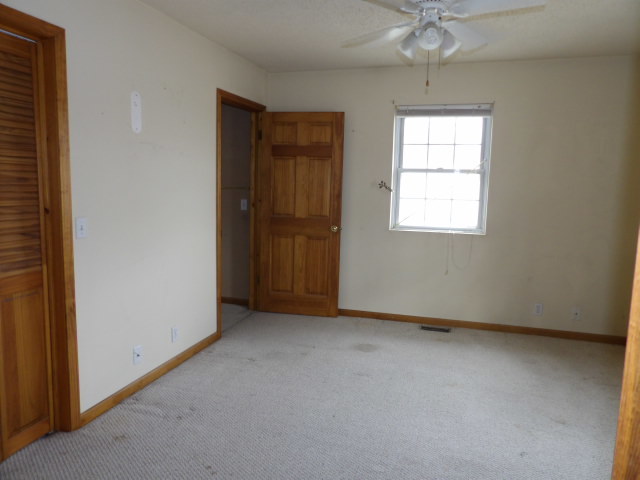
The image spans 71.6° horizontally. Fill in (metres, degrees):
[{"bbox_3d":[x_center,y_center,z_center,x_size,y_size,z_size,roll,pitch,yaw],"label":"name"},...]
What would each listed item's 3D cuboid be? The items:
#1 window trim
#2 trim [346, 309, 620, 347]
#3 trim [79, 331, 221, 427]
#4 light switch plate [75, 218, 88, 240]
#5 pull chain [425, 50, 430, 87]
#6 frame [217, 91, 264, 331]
[{"bbox_3d":[1.124,-0.657,4.162,0.886,1.179,0.100,3,8,17],"label":"window trim"},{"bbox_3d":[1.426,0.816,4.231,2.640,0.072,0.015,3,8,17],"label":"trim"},{"bbox_3d":[-1.107,0.909,3.148,0.015,0.073,1.470,3,8,17],"label":"trim"},{"bbox_3d":[-1.275,-0.063,2.386,0.008,0.116,0.072,3,8,17],"label":"light switch plate"},{"bbox_3d":[0.550,-0.877,2.270,0.018,0.200,0.018,3,8,17],"label":"pull chain"},{"bbox_3d":[-0.776,-0.248,4.206,0.135,2.099,0.950,3,8,17],"label":"frame"}]

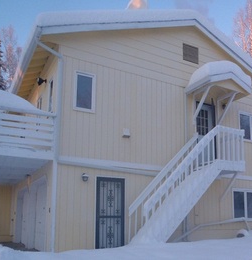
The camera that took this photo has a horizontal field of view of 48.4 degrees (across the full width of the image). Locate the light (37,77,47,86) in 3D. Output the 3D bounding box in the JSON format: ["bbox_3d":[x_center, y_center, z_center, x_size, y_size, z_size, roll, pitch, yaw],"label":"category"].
[{"bbox_3d":[-3.073,-1.781,10.246,0.280,0.270,0.250,9,-17,-27],"label":"light"}]

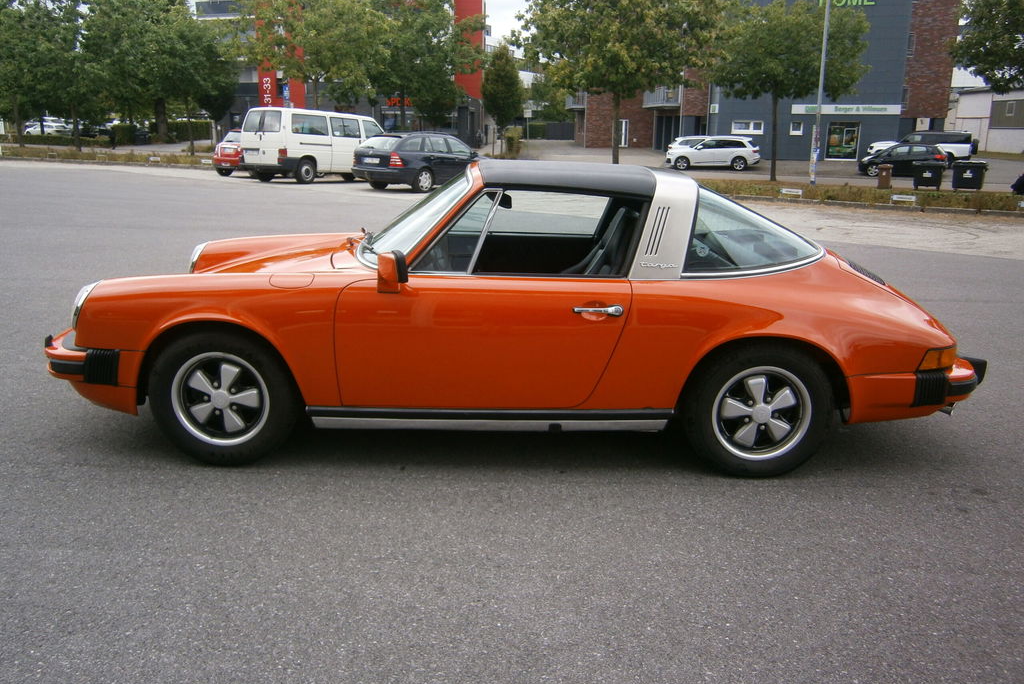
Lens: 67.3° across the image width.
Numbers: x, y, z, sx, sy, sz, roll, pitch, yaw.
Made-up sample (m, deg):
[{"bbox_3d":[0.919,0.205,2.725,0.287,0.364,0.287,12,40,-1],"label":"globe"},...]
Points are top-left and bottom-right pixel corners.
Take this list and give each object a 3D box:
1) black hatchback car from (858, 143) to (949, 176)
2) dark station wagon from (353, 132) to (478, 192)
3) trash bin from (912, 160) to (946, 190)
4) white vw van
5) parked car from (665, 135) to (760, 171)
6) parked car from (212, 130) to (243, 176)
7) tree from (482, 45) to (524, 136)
[{"bbox_3d":[18.272,-8.550,36.000,4.000,1.530,1.720,9,17,26],"label":"black hatchback car"},{"bbox_3d":[-2.305,-4.937,20.954,1.740,1.465,4.540,10,17,29],"label":"dark station wagon"},{"bbox_3d":[15.683,-6.288,29.000,1.240,1.170,0.850,7,16,21],"label":"trash bin"},{"bbox_3d":[-5.163,-5.579,21.864,1.840,1.940,4.780,13,19,36],"label":"white vw van"},{"bbox_3d":[10.117,-9.627,39.200,5.060,1.740,1.970,3,15,6],"label":"parked car"},{"bbox_3d":[-7.832,-6.189,25.187,1.690,1.430,3.700,10,17,29],"label":"parked car"},{"bbox_3d":[-0.479,-13.361,43.000,2.300,6.200,2.300,1,15,0],"label":"tree"}]

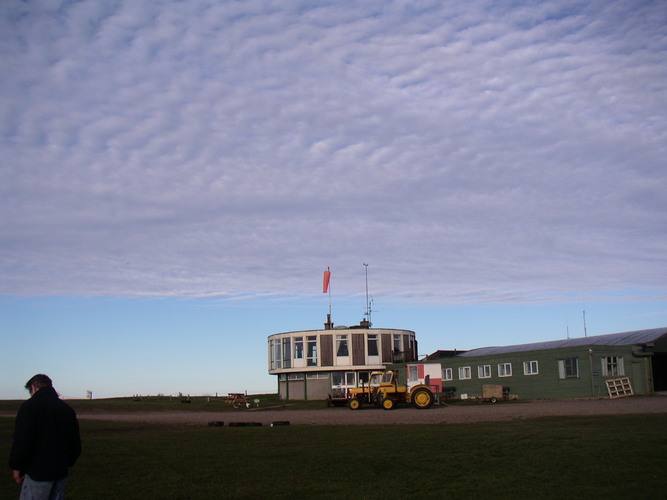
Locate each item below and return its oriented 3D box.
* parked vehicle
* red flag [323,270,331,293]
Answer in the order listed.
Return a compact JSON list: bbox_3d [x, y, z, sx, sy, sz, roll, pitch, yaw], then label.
[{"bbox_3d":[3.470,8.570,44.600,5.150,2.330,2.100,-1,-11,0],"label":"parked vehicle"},{"bbox_3d":[-0.580,2.630,61.000,0.620,1.800,0.500,-1,-11,0],"label":"red flag"}]

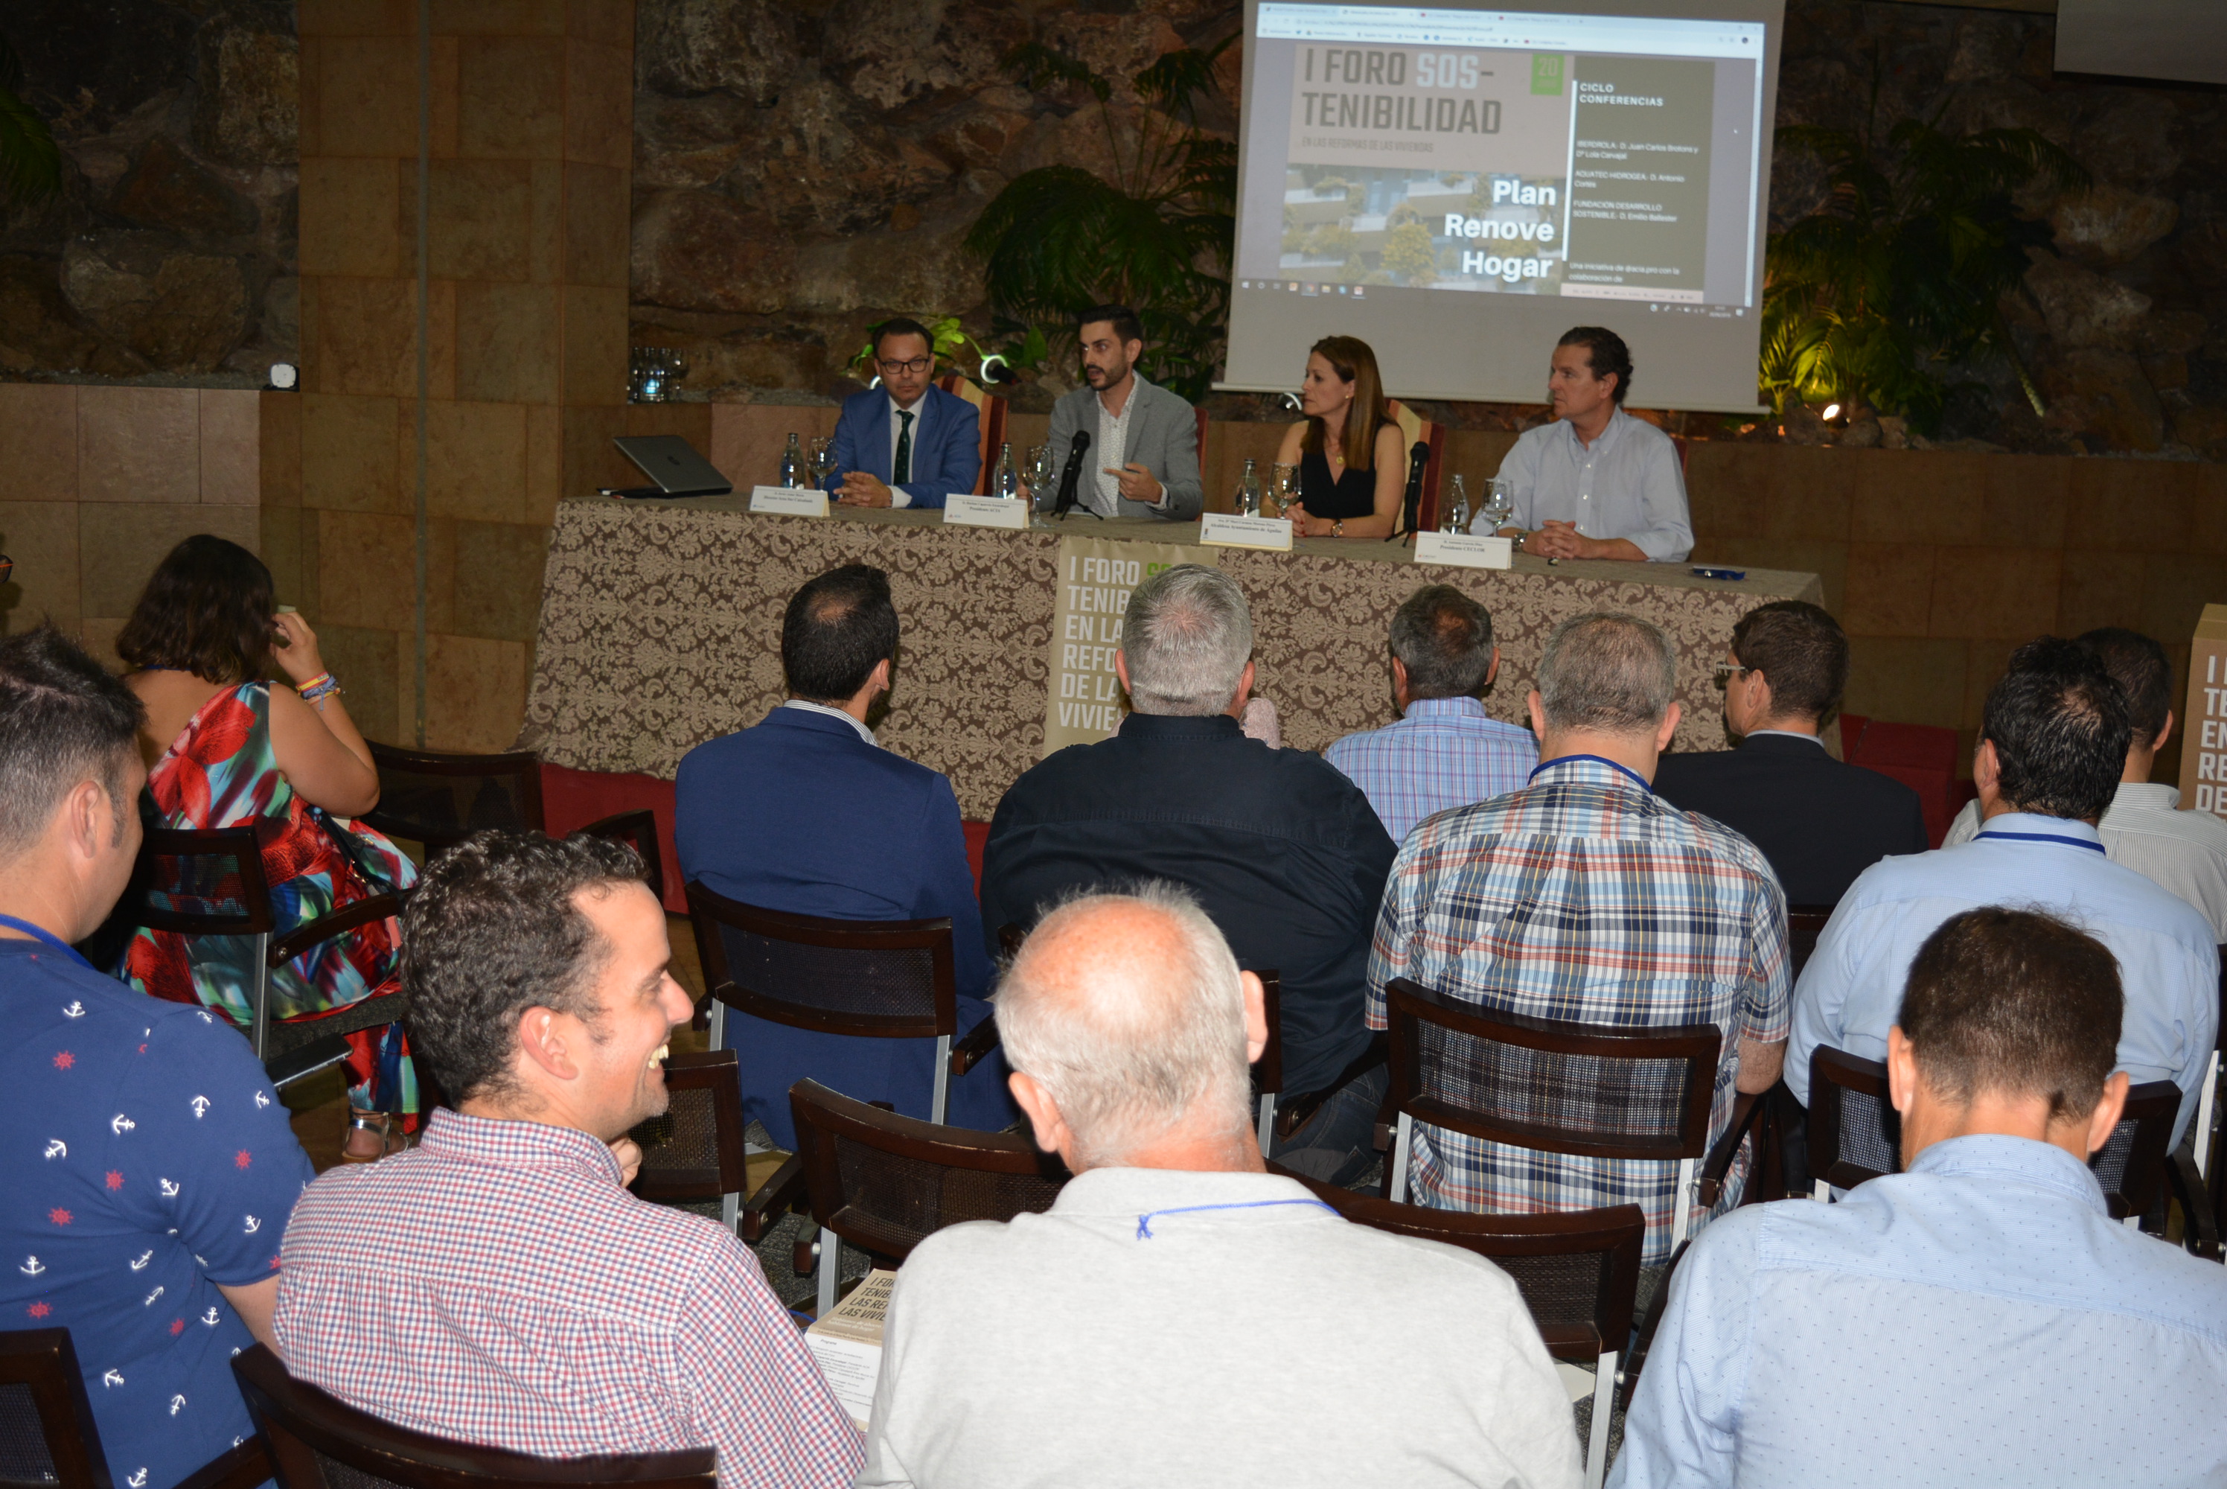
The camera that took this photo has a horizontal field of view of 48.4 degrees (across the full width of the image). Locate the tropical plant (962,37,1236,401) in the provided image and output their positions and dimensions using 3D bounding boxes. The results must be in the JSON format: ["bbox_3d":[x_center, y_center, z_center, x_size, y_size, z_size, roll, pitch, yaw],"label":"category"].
[{"bbox_3d":[0.023,-1.936,9.259,1.200,1.369,1.000,2,9,0],"label":"tropical plant"}]

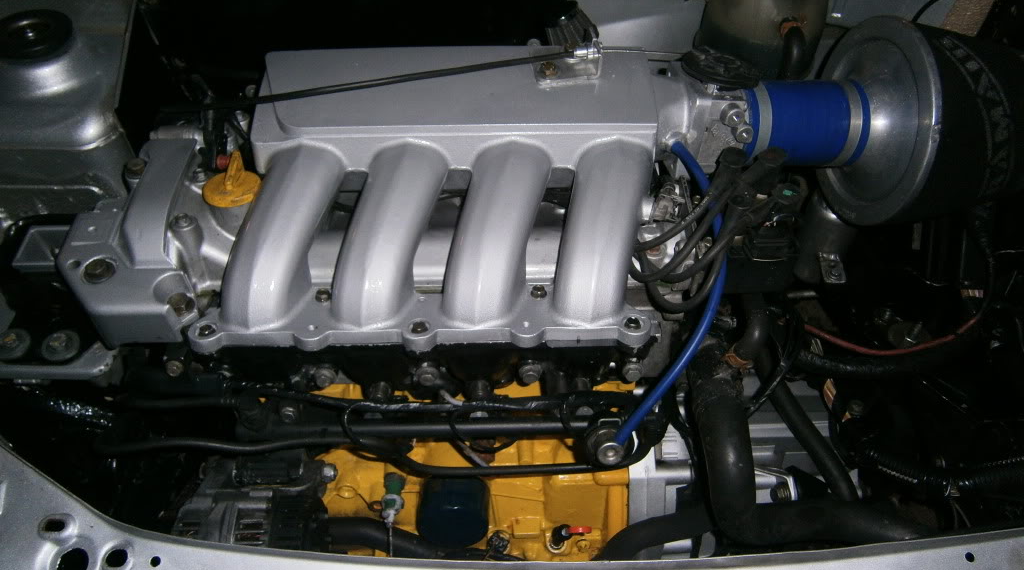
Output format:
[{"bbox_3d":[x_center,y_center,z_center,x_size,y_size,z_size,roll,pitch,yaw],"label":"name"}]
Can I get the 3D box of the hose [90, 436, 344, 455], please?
[{"bbox_3d":[-0.281,0.153,0.735,0.235,0.016,0.018,0,57,0],"label":"hose"}]

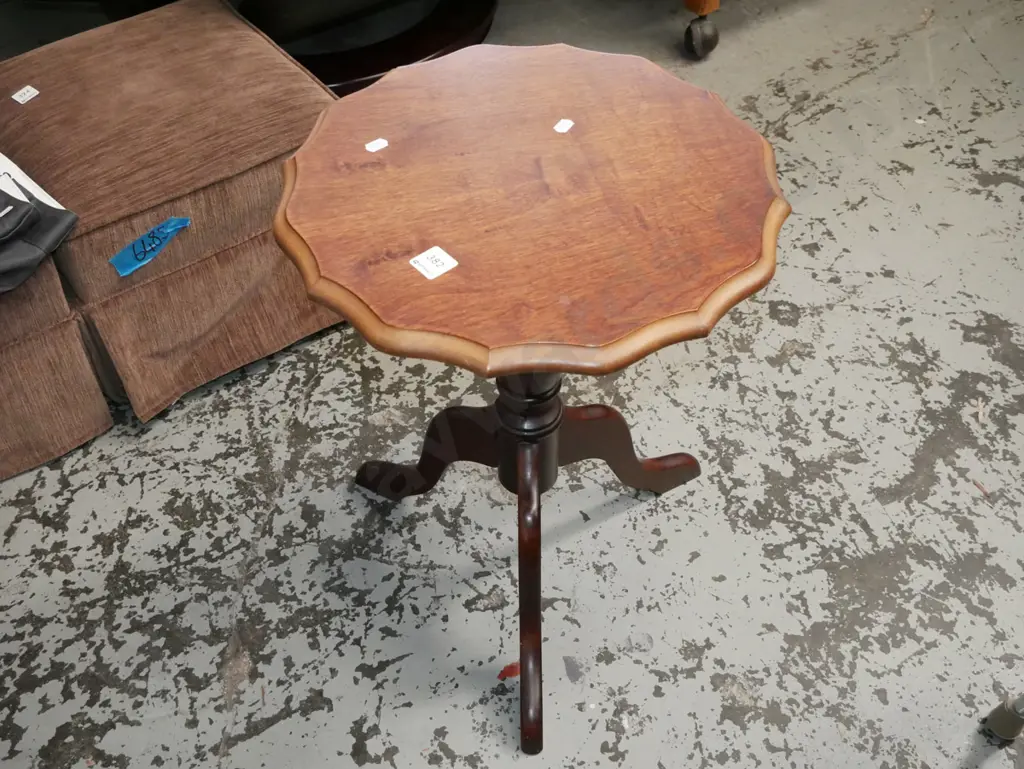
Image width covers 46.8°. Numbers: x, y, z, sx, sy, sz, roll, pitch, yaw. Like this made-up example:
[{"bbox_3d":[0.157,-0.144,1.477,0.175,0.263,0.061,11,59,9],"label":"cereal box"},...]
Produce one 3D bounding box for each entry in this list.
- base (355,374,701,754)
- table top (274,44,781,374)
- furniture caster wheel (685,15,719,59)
[{"bbox_3d":[0.018,0.059,1.081,0.407,0.501,0.352,-1,47,0],"label":"base"},{"bbox_3d":[0.015,-0.155,0.925,0.404,0.018,0.404,-1,47,0],"label":"table top"},{"bbox_3d":[0.314,-0.569,1.952,0.050,0.068,0.058,21,51,19],"label":"furniture caster wheel"}]

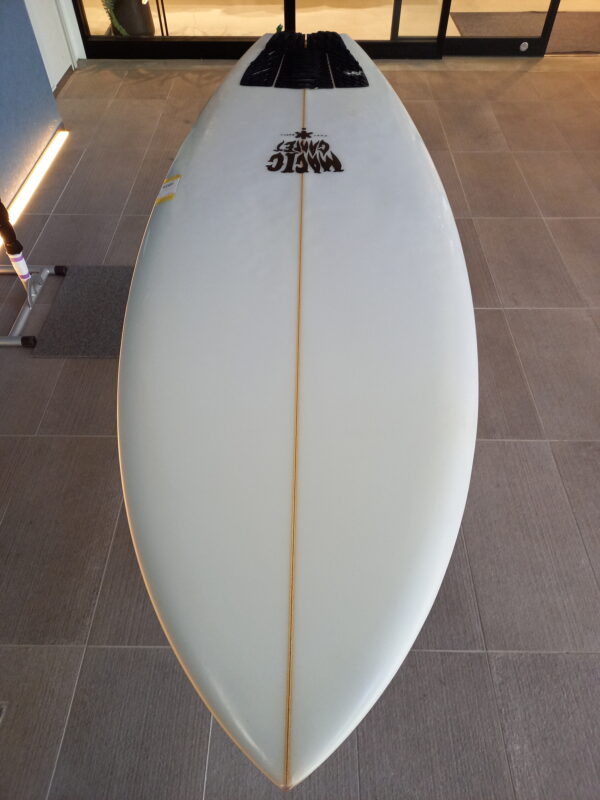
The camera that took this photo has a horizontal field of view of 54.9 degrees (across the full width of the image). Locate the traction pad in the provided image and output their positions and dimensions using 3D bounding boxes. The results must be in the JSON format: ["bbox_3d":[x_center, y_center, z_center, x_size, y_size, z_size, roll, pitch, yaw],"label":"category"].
[{"bbox_3d":[0.014,-0.888,1.500,0.315,0.037,0.285,1,51,0],"label":"traction pad"}]

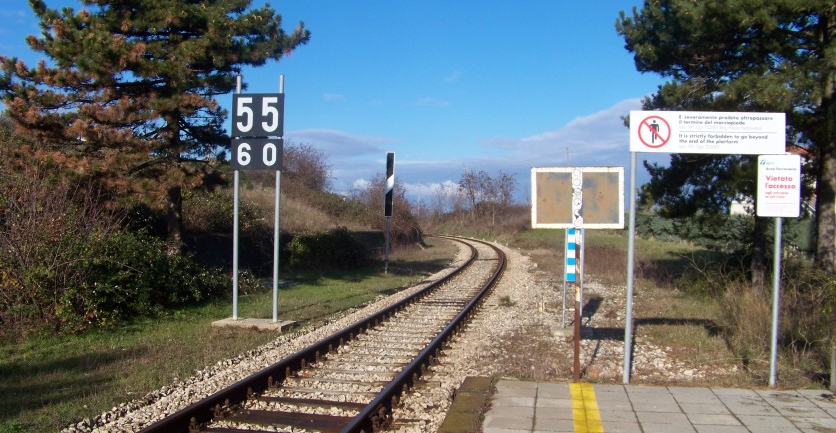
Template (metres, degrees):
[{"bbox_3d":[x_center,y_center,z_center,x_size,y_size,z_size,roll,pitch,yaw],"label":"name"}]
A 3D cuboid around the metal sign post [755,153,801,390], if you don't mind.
[{"bbox_3d":[3.472,0.523,8.420,0.410,2.260,0.080,1,0,9],"label":"metal sign post"}]

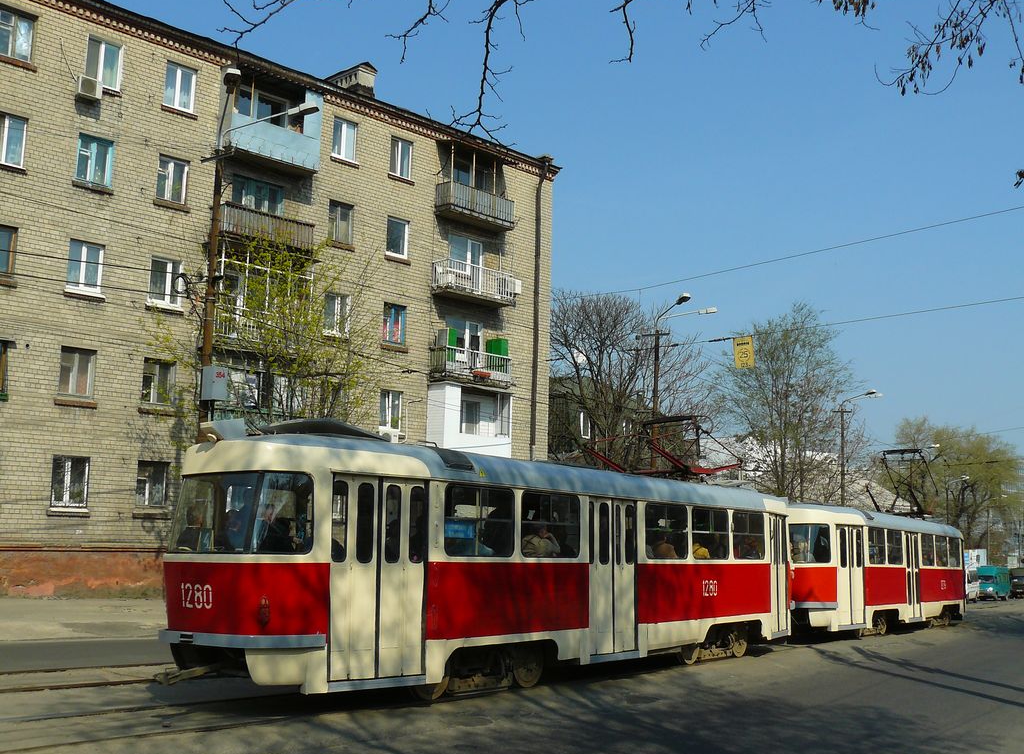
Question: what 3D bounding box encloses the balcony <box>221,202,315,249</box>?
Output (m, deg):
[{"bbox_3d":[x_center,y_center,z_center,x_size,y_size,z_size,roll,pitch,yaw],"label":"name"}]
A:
[{"bbox_3d":[-7.225,-4.149,31.020,2.950,1.080,0.880,9,-13,-41],"label":"balcony"}]

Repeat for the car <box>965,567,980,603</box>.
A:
[{"bbox_3d":[28.918,13.559,68.787,2.000,2.250,5.300,-5,-11,33],"label":"car"}]

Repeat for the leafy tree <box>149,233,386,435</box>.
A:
[{"bbox_3d":[-5.576,0.838,24.174,5.200,8.490,5.200,3,-10,-13],"label":"leafy tree"}]

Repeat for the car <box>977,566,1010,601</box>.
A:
[{"bbox_3d":[35.119,15.261,77.645,1.950,2.500,4.900,-5,-11,33],"label":"car"}]

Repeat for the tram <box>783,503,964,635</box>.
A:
[{"bbox_3d":[9.785,5.239,28.734,2.500,3.120,14.000,-6,-12,35],"label":"tram"}]

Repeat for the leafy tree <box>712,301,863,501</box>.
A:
[{"bbox_3d":[12.223,3.179,47.150,6.390,13.390,6.390,-1,-10,14],"label":"leafy tree"}]

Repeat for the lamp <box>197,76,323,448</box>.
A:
[{"bbox_3d":[-5.285,-0.447,19.804,2.400,9.900,1.900,-8,-13,42],"label":"lamp"}]

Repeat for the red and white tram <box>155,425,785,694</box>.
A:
[{"bbox_3d":[0.932,2.926,16.387,2.500,3.120,14.000,-6,-12,37],"label":"red and white tram"}]

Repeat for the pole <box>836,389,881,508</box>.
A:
[{"bbox_3d":[16.856,5.635,50.750,2.200,10.070,1.600,-5,-11,33],"label":"pole"}]

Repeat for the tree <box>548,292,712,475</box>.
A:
[{"bbox_3d":[4.751,2.625,44.180,7.040,12.860,7.040,0,-9,6],"label":"tree"}]

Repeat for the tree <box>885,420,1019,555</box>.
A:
[{"bbox_3d":[42.173,12.143,101.498,11.470,16.700,11.470,-3,-10,22],"label":"tree"}]

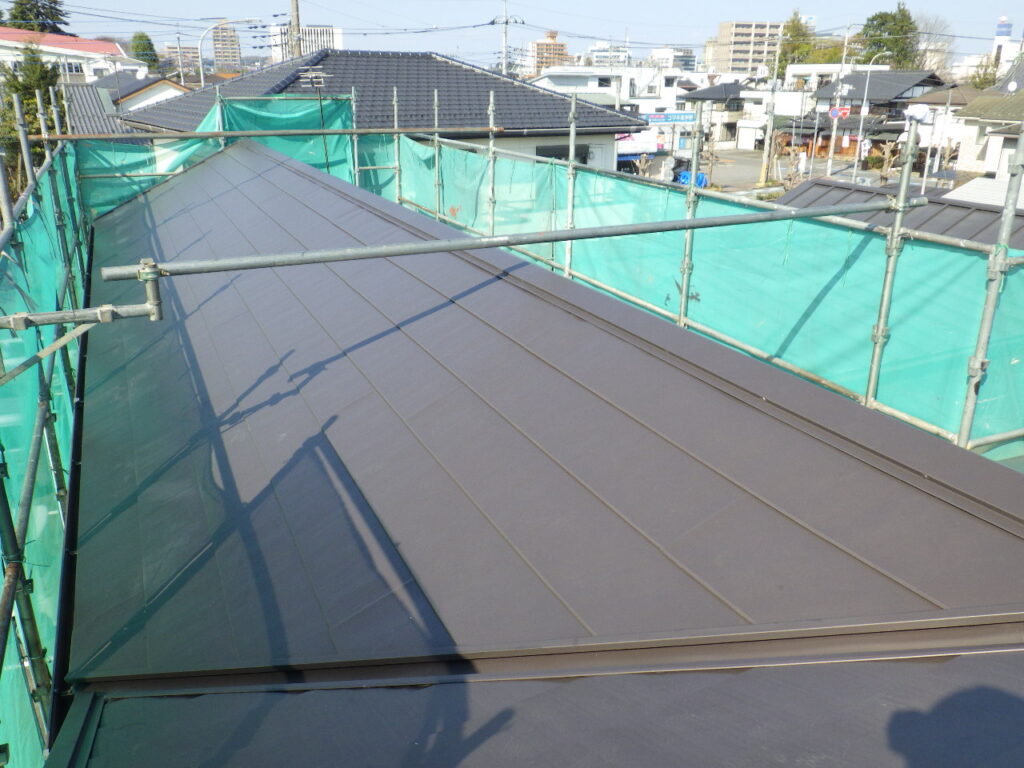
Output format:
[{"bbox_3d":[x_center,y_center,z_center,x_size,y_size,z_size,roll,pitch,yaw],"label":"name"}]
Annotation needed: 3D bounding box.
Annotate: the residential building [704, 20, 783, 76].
[{"bbox_3d":[84.815,-119.990,306.676,24.000,26.109,17.000,-5,21,-14],"label":"residential building"}]

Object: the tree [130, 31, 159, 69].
[{"bbox_3d":[-43.598,-36.227,100.061,4.600,11.928,4.600,0,20,0],"label":"tree"}]

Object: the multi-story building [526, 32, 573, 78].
[{"bbox_3d":[28.079,-233.175,595.485,26.000,38.613,16.000,-7,21,-19],"label":"multi-story building"}]

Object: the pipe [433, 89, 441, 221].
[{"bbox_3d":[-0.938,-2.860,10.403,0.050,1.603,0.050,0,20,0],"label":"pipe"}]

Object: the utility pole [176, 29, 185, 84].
[{"bbox_3d":[-32.995,-29.781,83.968,0.350,10.969,0.350,0,20,0],"label":"utility pole"}]

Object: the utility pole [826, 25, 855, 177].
[{"bbox_3d":[22.952,-19.787,58.363,0.400,9.937,0.400,0,20,0],"label":"utility pole"}]

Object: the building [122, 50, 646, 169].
[{"bbox_3d":[-3.657,-5.765,24.055,12.100,7.369,8.900,-14,24,-33],"label":"building"}]

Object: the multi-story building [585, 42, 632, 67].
[{"bbox_3d":[63.251,-209.988,547.777,29.000,28.124,18.000,2,20,5],"label":"multi-story building"}]

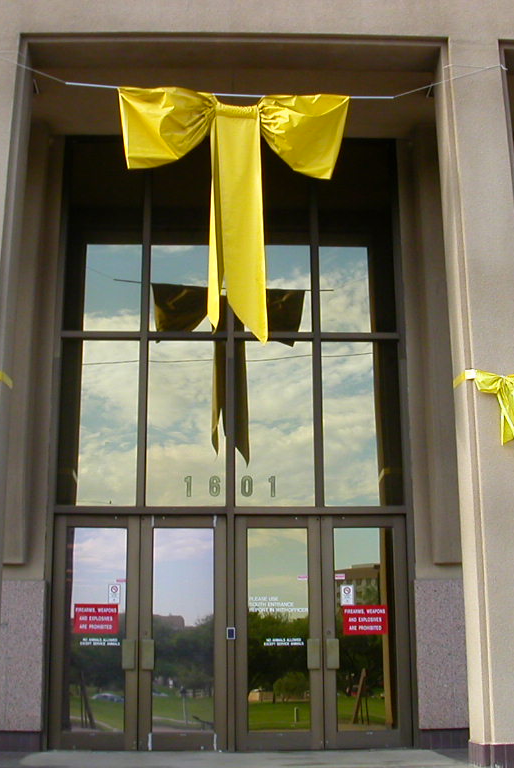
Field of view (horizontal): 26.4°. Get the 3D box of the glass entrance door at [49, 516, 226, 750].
[{"bbox_3d":[-1.181,2.526,11.212,1.820,2.420,0.100,0,-16,-2],"label":"glass entrance door"}]

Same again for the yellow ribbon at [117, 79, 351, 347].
[{"bbox_3d":[-0.190,-1.525,9.731,2.100,2.420,0.350,0,-16,-2],"label":"yellow ribbon"}]

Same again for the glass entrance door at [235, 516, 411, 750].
[{"bbox_3d":[0.695,2.529,11.266,1.820,2.420,0.100,0,-16,-2],"label":"glass entrance door"}]

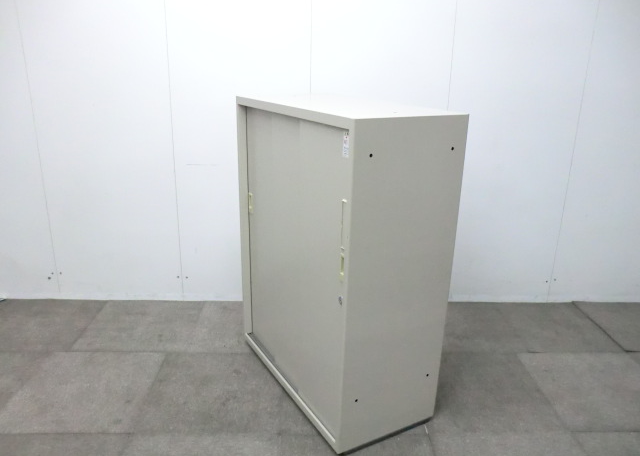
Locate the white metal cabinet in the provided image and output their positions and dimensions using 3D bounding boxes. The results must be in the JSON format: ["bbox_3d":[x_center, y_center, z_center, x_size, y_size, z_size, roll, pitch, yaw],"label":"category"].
[{"bbox_3d":[0.046,0.084,1.847,0.402,1.055,0.800,-9,20,-29],"label":"white metal cabinet"}]

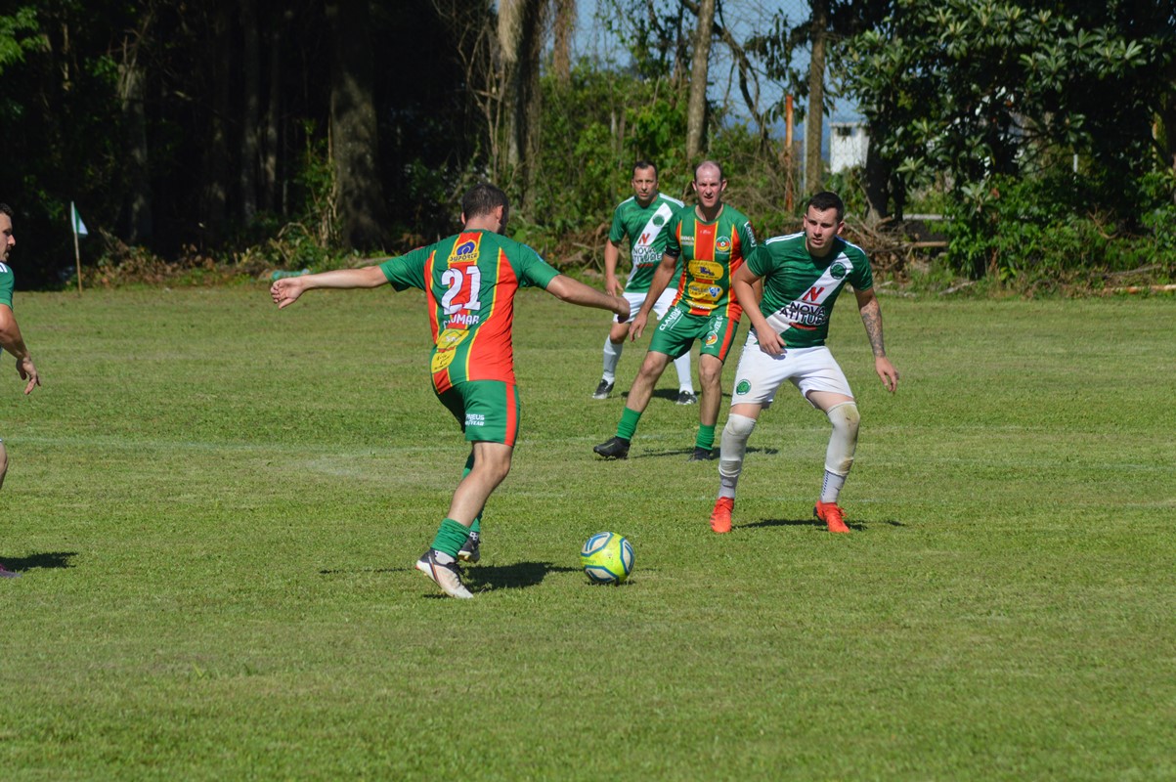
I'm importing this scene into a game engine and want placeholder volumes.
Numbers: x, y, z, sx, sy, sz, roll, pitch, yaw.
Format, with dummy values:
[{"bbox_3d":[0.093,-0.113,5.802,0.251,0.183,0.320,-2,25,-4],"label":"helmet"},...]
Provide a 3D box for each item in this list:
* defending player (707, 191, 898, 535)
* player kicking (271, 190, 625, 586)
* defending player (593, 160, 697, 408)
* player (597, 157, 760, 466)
[{"bbox_3d":[1.018,-0.136,41.700,0.900,1.620,0.600,0,1,-8],"label":"defending player"},{"bbox_3d":[-0.565,-0.002,36.100,1.400,1.690,0.780,1,2,28],"label":"player kicking"},{"bbox_3d":[0.396,-0.782,63.800,0.750,1.760,0.480,0,1,10],"label":"defending player"},{"bbox_3d":[0.507,-0.465,51.400,0.950,1.750,0.550,0,1,12],"label":"player"}]

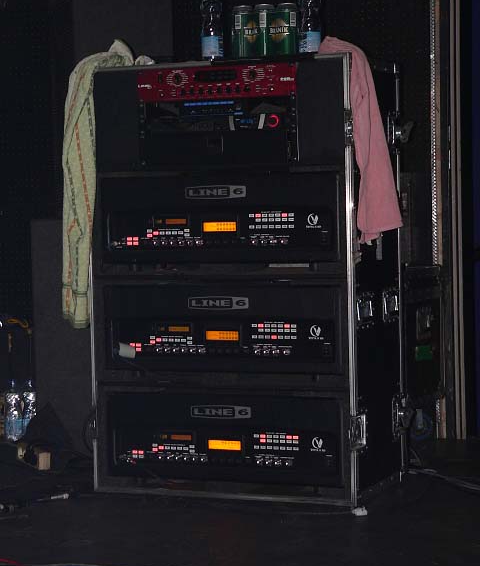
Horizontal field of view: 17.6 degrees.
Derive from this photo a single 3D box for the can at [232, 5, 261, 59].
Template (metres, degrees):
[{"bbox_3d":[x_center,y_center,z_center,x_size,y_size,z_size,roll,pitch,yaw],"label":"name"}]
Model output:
[{"bbox_3d":[0.009,-0.702,4.423,0.066,0.168,0.066,-1,2,0],"label":"can"}]

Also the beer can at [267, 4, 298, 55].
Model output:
[{"bbox_3d":[0.134,-0.703,4.386,0.066,0.168,0.066,0,2,23],"label":"beer can"}]

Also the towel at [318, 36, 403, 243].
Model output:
[{"bbox_3d":[0.337,-0.393,4.350,0.160,0.565,0.330,0,2,23],"label":"towel"}]

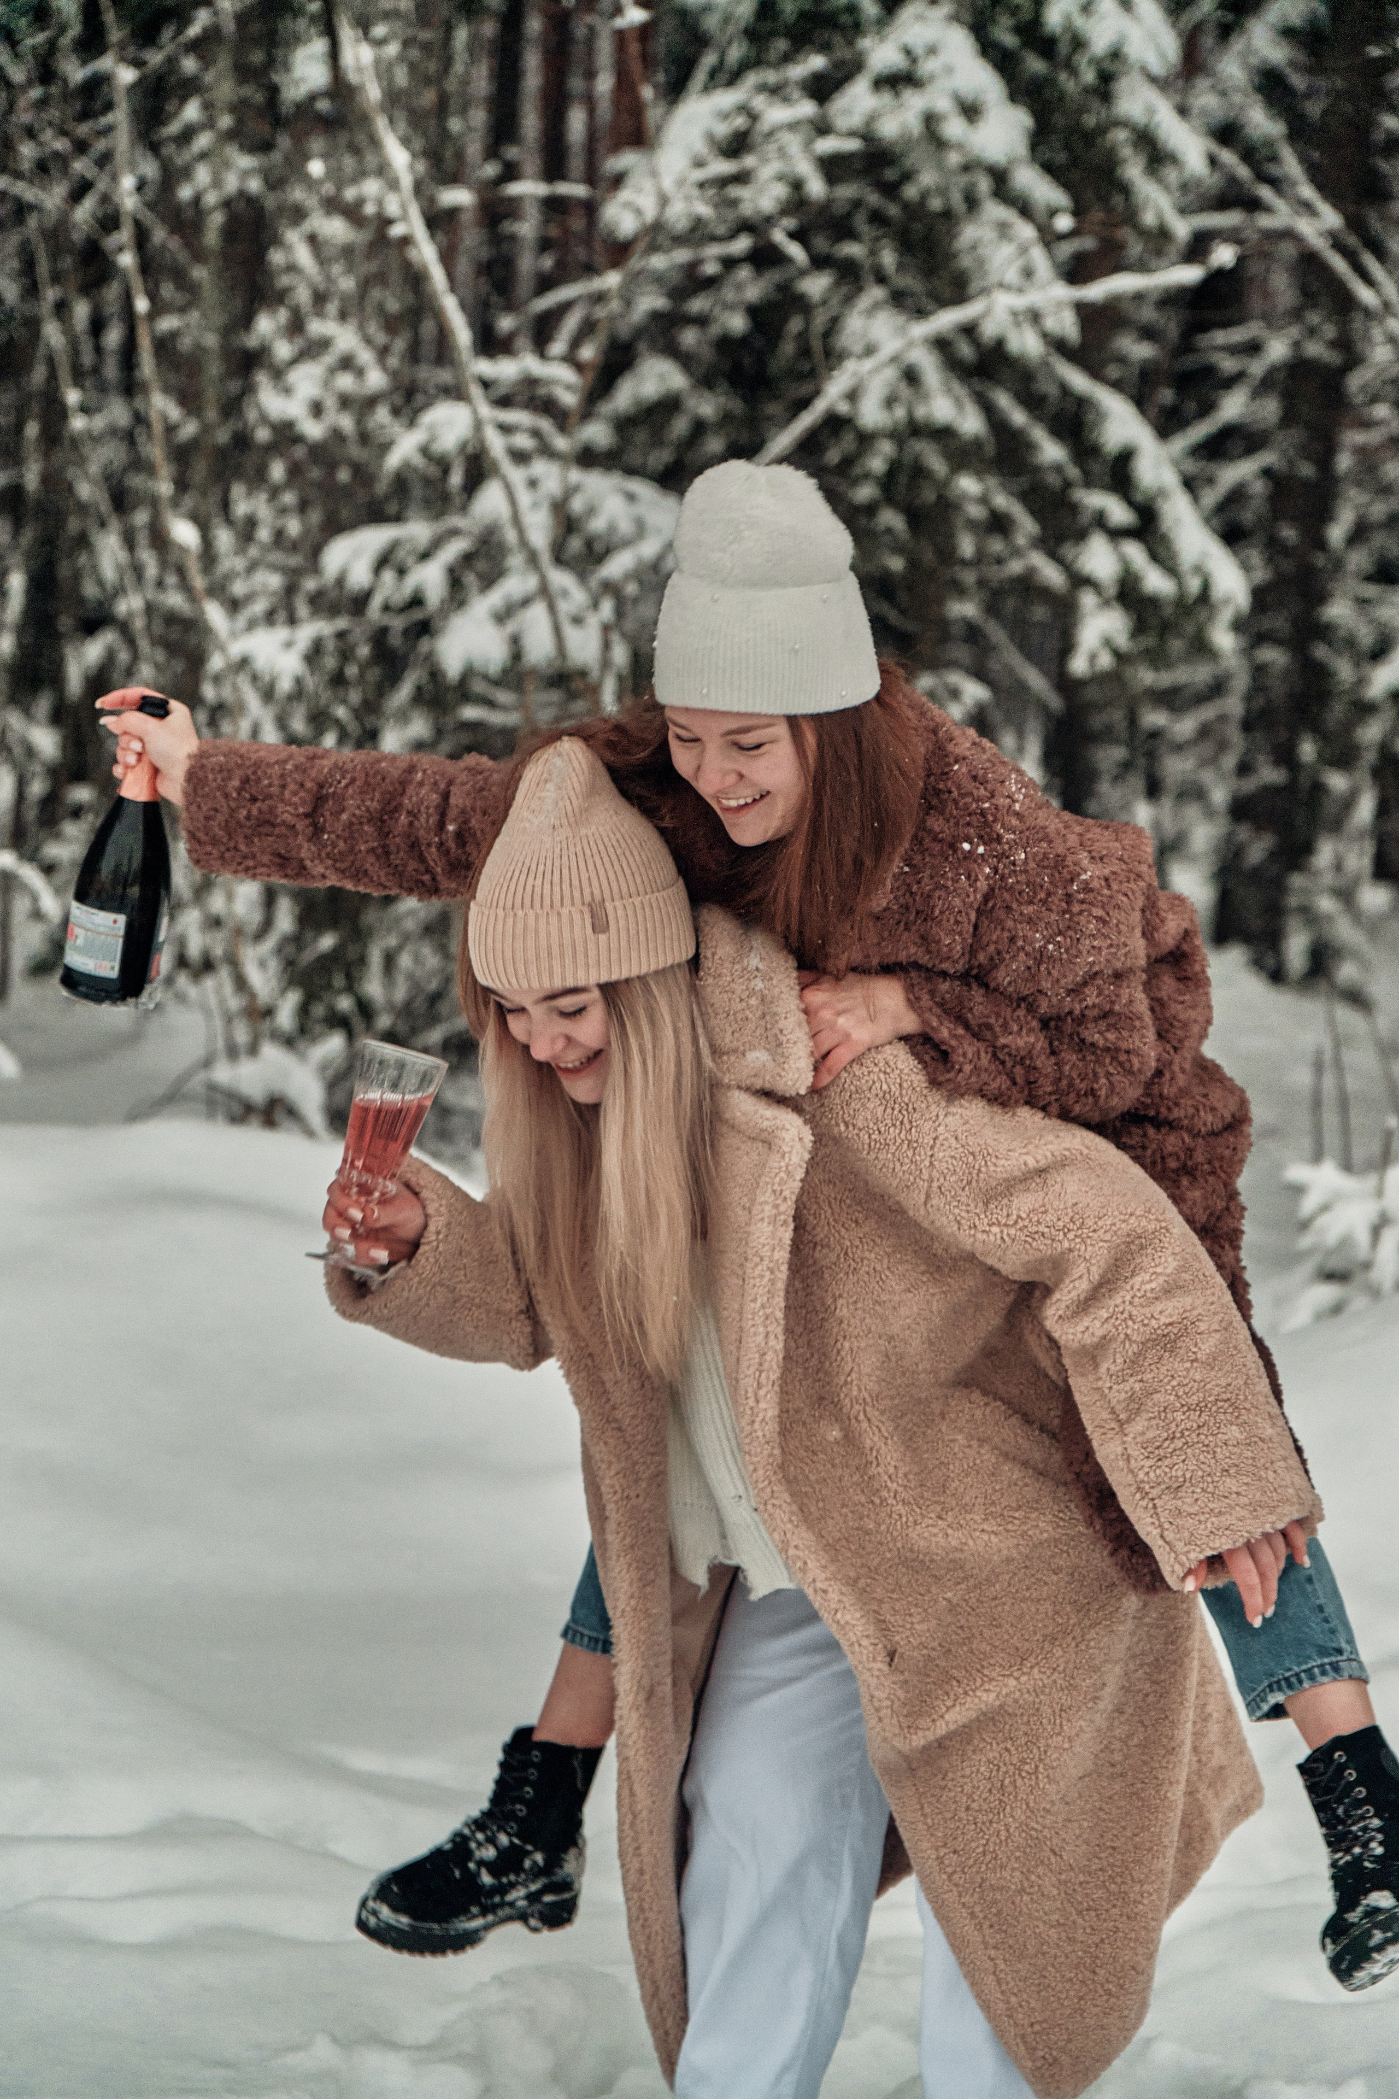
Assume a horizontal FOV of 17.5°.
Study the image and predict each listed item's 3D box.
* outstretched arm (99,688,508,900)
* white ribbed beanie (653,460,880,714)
[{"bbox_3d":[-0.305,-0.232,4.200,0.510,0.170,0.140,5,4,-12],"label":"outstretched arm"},{"bbox_3d":[0.062,-0.428,4.200,0.195,0.210,0.220,5,14,36],"label":"white ribbed beanie"}]

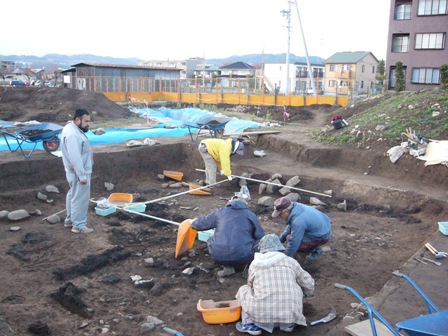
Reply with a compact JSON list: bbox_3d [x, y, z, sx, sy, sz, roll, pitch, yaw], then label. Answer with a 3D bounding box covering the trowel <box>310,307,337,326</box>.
[{"bbox_3d":[0.936,1.388,4.254,0.330,0.050,0.080,-11,17,-42],"label":"trowel"}]

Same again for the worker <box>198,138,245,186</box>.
[{"bbox_3d":[-0.044,-0.107,9.316,0.920,0.990,0.520,1,10,0],"label":"worker"}]

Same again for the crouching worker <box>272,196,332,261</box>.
[{"bbox_3d":[0.989,0.704,5.672,0.740,0.760,0.520,-3,11,-22],"label":"crouching worker"}]

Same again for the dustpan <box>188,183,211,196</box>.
[{"bbox_3d":[-0.444,0.380,8.459,0.420,0.150,0.360,2,13,5],"label":"dustpan"}]

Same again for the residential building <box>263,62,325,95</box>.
[{"bbox_3d":[14.301,-18.361,93.861,7.400,6.300,13.500,10,15,35],"label":"residential building"}]

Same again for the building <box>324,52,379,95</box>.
[{"bbox_3d":[24.684,-18.056,86.594,6.700,7.700,8.600,11,14,43],"label":"building"}]

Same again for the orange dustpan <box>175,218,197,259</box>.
[{"bbox_3d":[-0.417,0.874,5.587,0.135,0.430,0.345,15,16,25],"label":"orange dustpan"}]

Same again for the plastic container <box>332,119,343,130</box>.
[{"bbox_3d":[3.664,-1.395,14.600,0.280,0.300,0.260,-9,11,13],"label":"plastic container"}]

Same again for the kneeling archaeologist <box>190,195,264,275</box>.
[{"bbox_3d":[0.048,0.741,5.249,0.800,0.870,0.740,2,13,8],"label":"kneeling archaeologist"}]

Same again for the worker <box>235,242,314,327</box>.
[{"bbox_3d":[0.475,0.990,4.156,0.680,0.860,0.720,1,13,3],"label":"worker"}]

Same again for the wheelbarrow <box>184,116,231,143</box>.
[{"bbox_3d":[-0.430,-0.960,11.489,0.640,0.640,1.270,10,16,37],"label":"wheelbarrow"}]

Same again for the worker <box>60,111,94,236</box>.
[{"bbox_3d":[-2.035,0.050,6.285,0.440,1.720,0.540,2,10,3],"label":"worker"}]

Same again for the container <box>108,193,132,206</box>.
[{"bbox_3d":[-1.797,0.562,7.881,0.420,0.145,0.380,0,11,-7],"label":"container"}]

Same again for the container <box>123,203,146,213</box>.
[{"bbox_3d":[-1.432,0.656,7.344,0.340,0.085,0.240,0,13,-2],"label":"container"}]

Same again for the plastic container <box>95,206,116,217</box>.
[{"bbox_3d":[-1.884,0.673,7.247,0.250,0.085,0.320,8,15,31],"label":"plastic container"}]

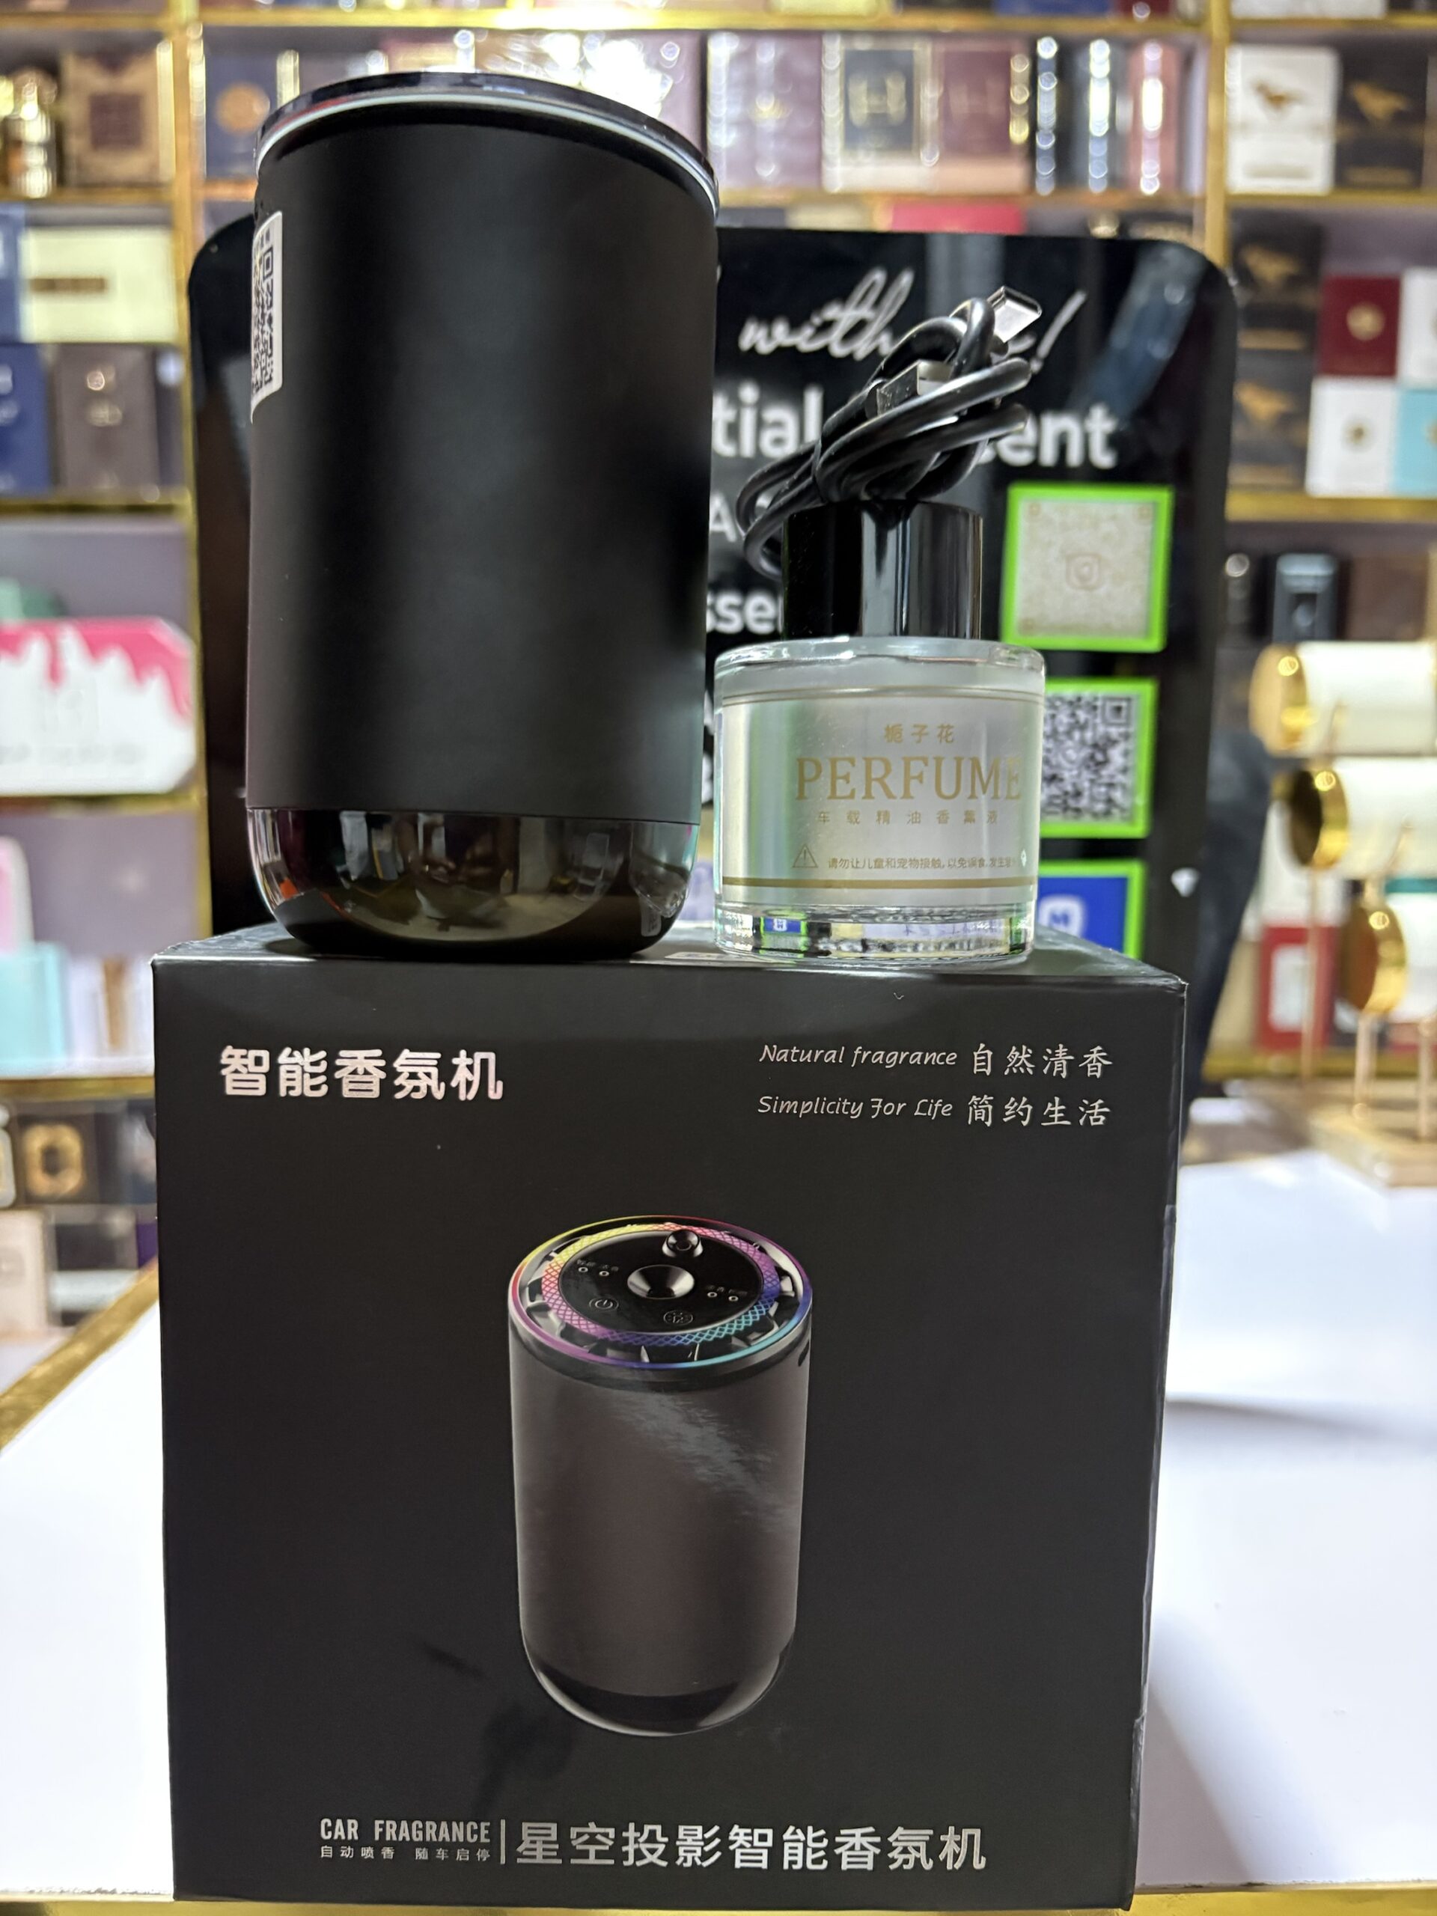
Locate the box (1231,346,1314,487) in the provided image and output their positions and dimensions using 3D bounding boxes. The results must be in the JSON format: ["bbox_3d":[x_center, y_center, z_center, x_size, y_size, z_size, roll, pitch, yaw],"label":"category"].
[{"bbox_3d":[0.500,-0.491,1.325,0.076,0.124,0.050,0,4,-1],"label":"box"}]

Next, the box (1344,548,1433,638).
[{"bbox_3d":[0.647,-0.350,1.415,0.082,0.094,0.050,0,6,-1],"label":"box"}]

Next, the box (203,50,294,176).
[{"bbox_3d":[-0.440,-0.786,1.365,0.085,0.118,0.050,0,6,-1],"label":"box"}]

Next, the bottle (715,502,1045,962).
[{"bbox_3d":[0.023,-0.031,0.207,0.046,0.061,0.046,0,7,-9],"label":"bottle"}]

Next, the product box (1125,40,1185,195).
[{"bbox_3d":[0.387,-0.748,1.312,0.051,0.129,0.070,0,4,-1],"label":"product box"}]

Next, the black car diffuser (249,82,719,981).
[{"bbox_3d":[-0.033,-0.054,0.202,0.063,0.104,0.063,1,7,-1],"label":"black car diffuser"}]

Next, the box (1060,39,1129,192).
[{"bbox_3d":[0.332,-0.748,1.311,0.058,0.128,0.070,0,4,-1],"label":"box"}]

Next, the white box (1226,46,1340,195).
[{"bbox_3d":[0.501,-0.747,1.305,0.097,0.125,0.050,0,4,-1],"label":"white box"}]

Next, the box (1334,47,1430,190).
[{"bbox_3d":[0.591,-0.750,1.307,0.081,0.122,0.050,0,4,-1],"label":"box"}]

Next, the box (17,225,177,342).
[{"bbox_3d":[-0.547,-0.594,1.296,0.136,0.097,0.060,0,4,-1],"label":"box"}]

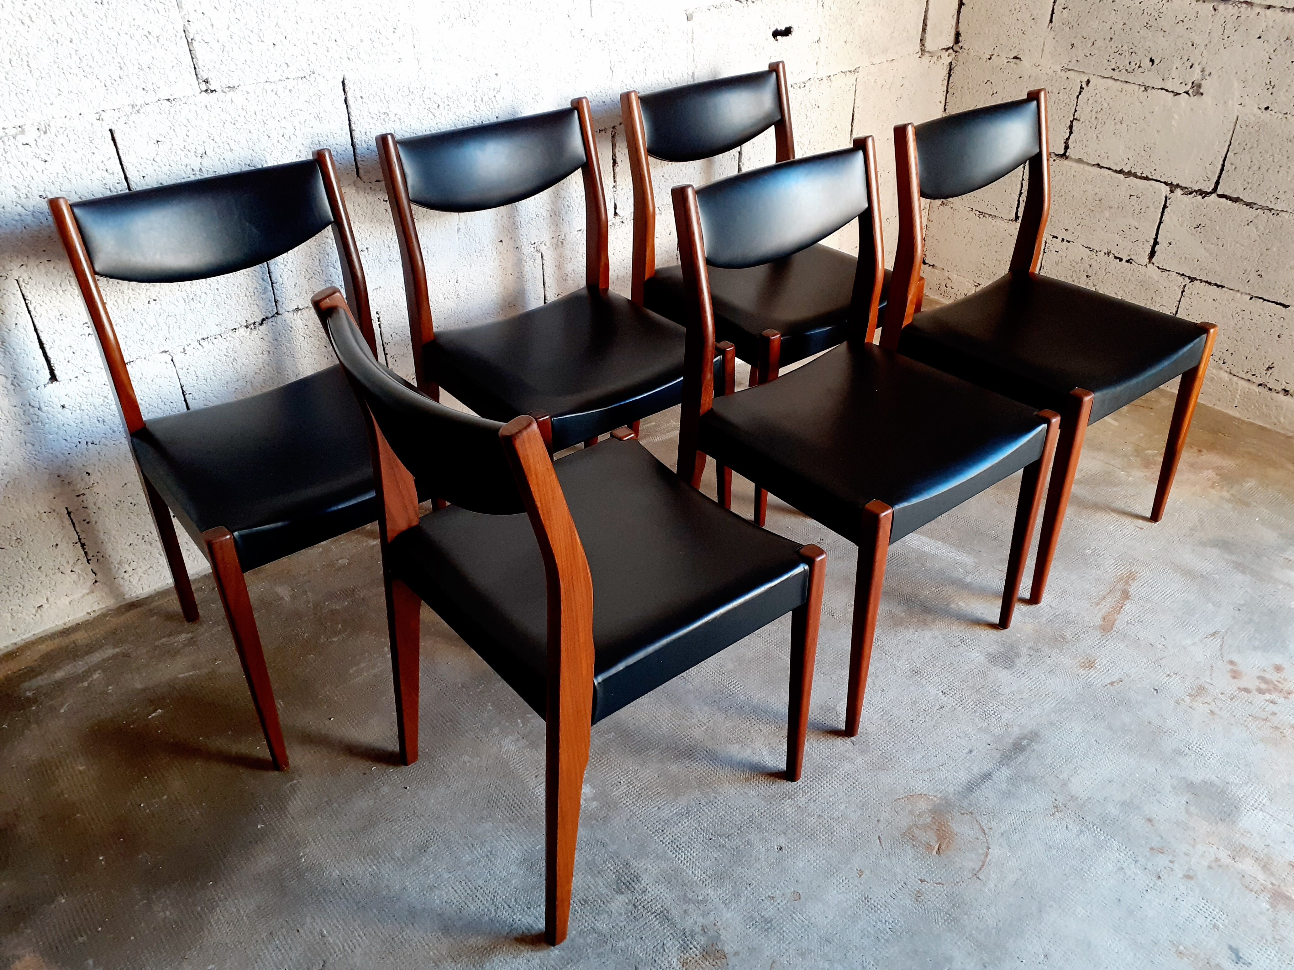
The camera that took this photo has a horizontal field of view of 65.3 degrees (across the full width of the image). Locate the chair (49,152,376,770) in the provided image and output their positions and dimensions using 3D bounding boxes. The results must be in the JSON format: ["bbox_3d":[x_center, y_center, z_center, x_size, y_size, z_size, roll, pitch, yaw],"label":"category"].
[{"bbox_3d":[-0.578,-0.063,1.690,0.458,0.816,0.502,-24,40,-31],"label":"chair"}]

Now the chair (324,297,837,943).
[{"bbox_3d":[-0.086,0.121,1.409,0.508,0.816,0.458,-24,41,-32],"label":"chair"}]

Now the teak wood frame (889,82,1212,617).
[{"bbox_3d":[0.773,-0.293,2.024,0.458,0.816,0.502,-24,40,-31],"label":"teak wood frame"}]

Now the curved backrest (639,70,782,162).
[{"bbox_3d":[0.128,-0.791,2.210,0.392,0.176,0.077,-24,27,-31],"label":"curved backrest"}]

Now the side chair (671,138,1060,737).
[{"bbox_3d":[0.357,-0.102,1.741,0.458,0.816,0.502,-24,40,-31],"label":"side chair"}]

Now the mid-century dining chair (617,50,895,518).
[{"bbox_3d":[0.262,-0.436,2.244,0.458,0.816,0.508,-24,40,-31],"label":"mid-century dining chair"}]

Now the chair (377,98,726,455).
[{"bbox_3d":[-0.162,-0.254,1.973,0.458,0.816,0.508,-24,40,-31],"label":"chair"}]

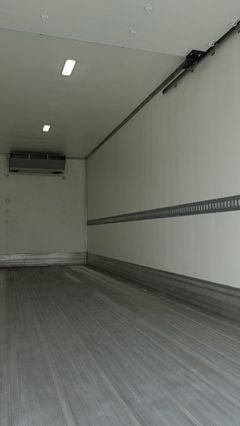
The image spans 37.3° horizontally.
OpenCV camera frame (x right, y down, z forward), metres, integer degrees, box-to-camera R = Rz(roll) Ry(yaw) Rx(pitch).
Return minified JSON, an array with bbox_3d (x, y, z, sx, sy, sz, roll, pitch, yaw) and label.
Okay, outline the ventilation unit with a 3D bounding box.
[{"bbox_3d":[-1.940,-1.188,8.396,1.261,0.420,0.340,0,-3,-18],"label":"ventilation unit"}]

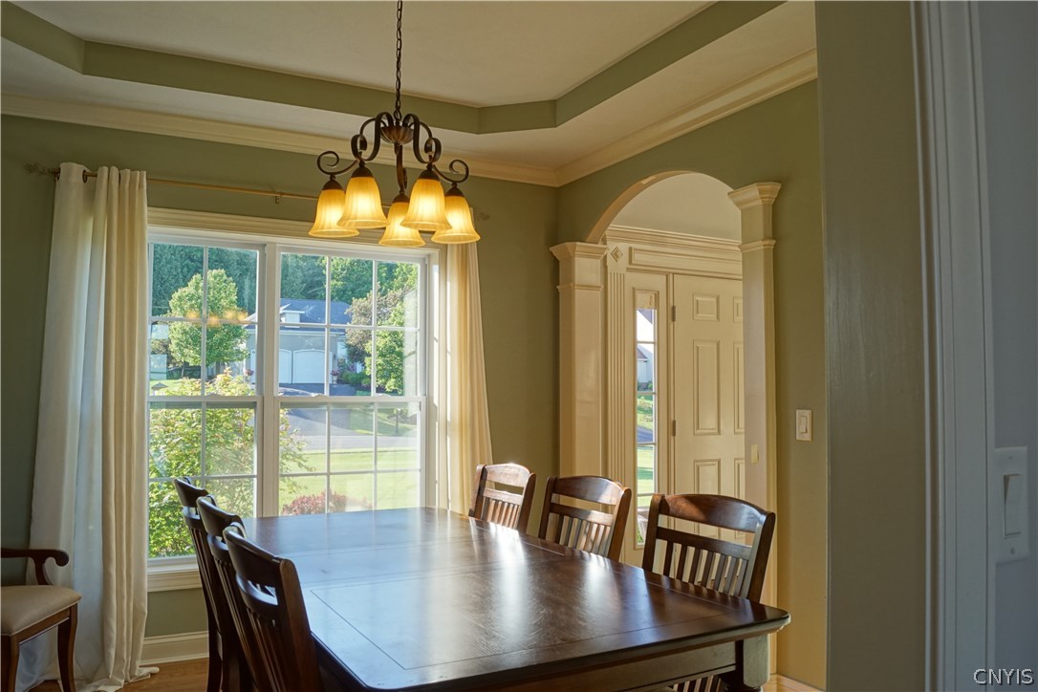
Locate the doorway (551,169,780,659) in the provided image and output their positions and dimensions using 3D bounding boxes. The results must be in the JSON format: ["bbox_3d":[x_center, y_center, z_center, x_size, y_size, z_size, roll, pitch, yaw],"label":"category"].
[{"bbox_3d":[0.699,0.338,3.967,0.267,2.378,1.722,2,-3,-28],"label":"doorway"}]

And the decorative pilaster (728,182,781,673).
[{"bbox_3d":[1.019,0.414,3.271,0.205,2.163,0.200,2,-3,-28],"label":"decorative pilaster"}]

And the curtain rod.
[{"bbox_3d":[-1.188,-0.767,4.003,2.286,0.082,0.102,2,-3,-28],"label":"curtain rod"}]

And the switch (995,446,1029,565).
[{"bbox_3d":[0.507,0.163,0.800,0.070,0.118,0.012,2,-3,-28],"label":"switch"}]

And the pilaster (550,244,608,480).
[{"bbox_3d":[0.351,0.474,4.601,0.261,2.163,0.246,2,-3,-28],"label":"pilaster"}]

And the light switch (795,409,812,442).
[{"bbox_3d":[1.131,0.315,3.090,0.012,0.120,0.074,2,-3,-28],"label":"light switch"}]

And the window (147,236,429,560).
[{"bbox_3d":[-1.286,0.255,4.027,1.712,1.619,0.092,2,-3,-28],"label":"window"}]

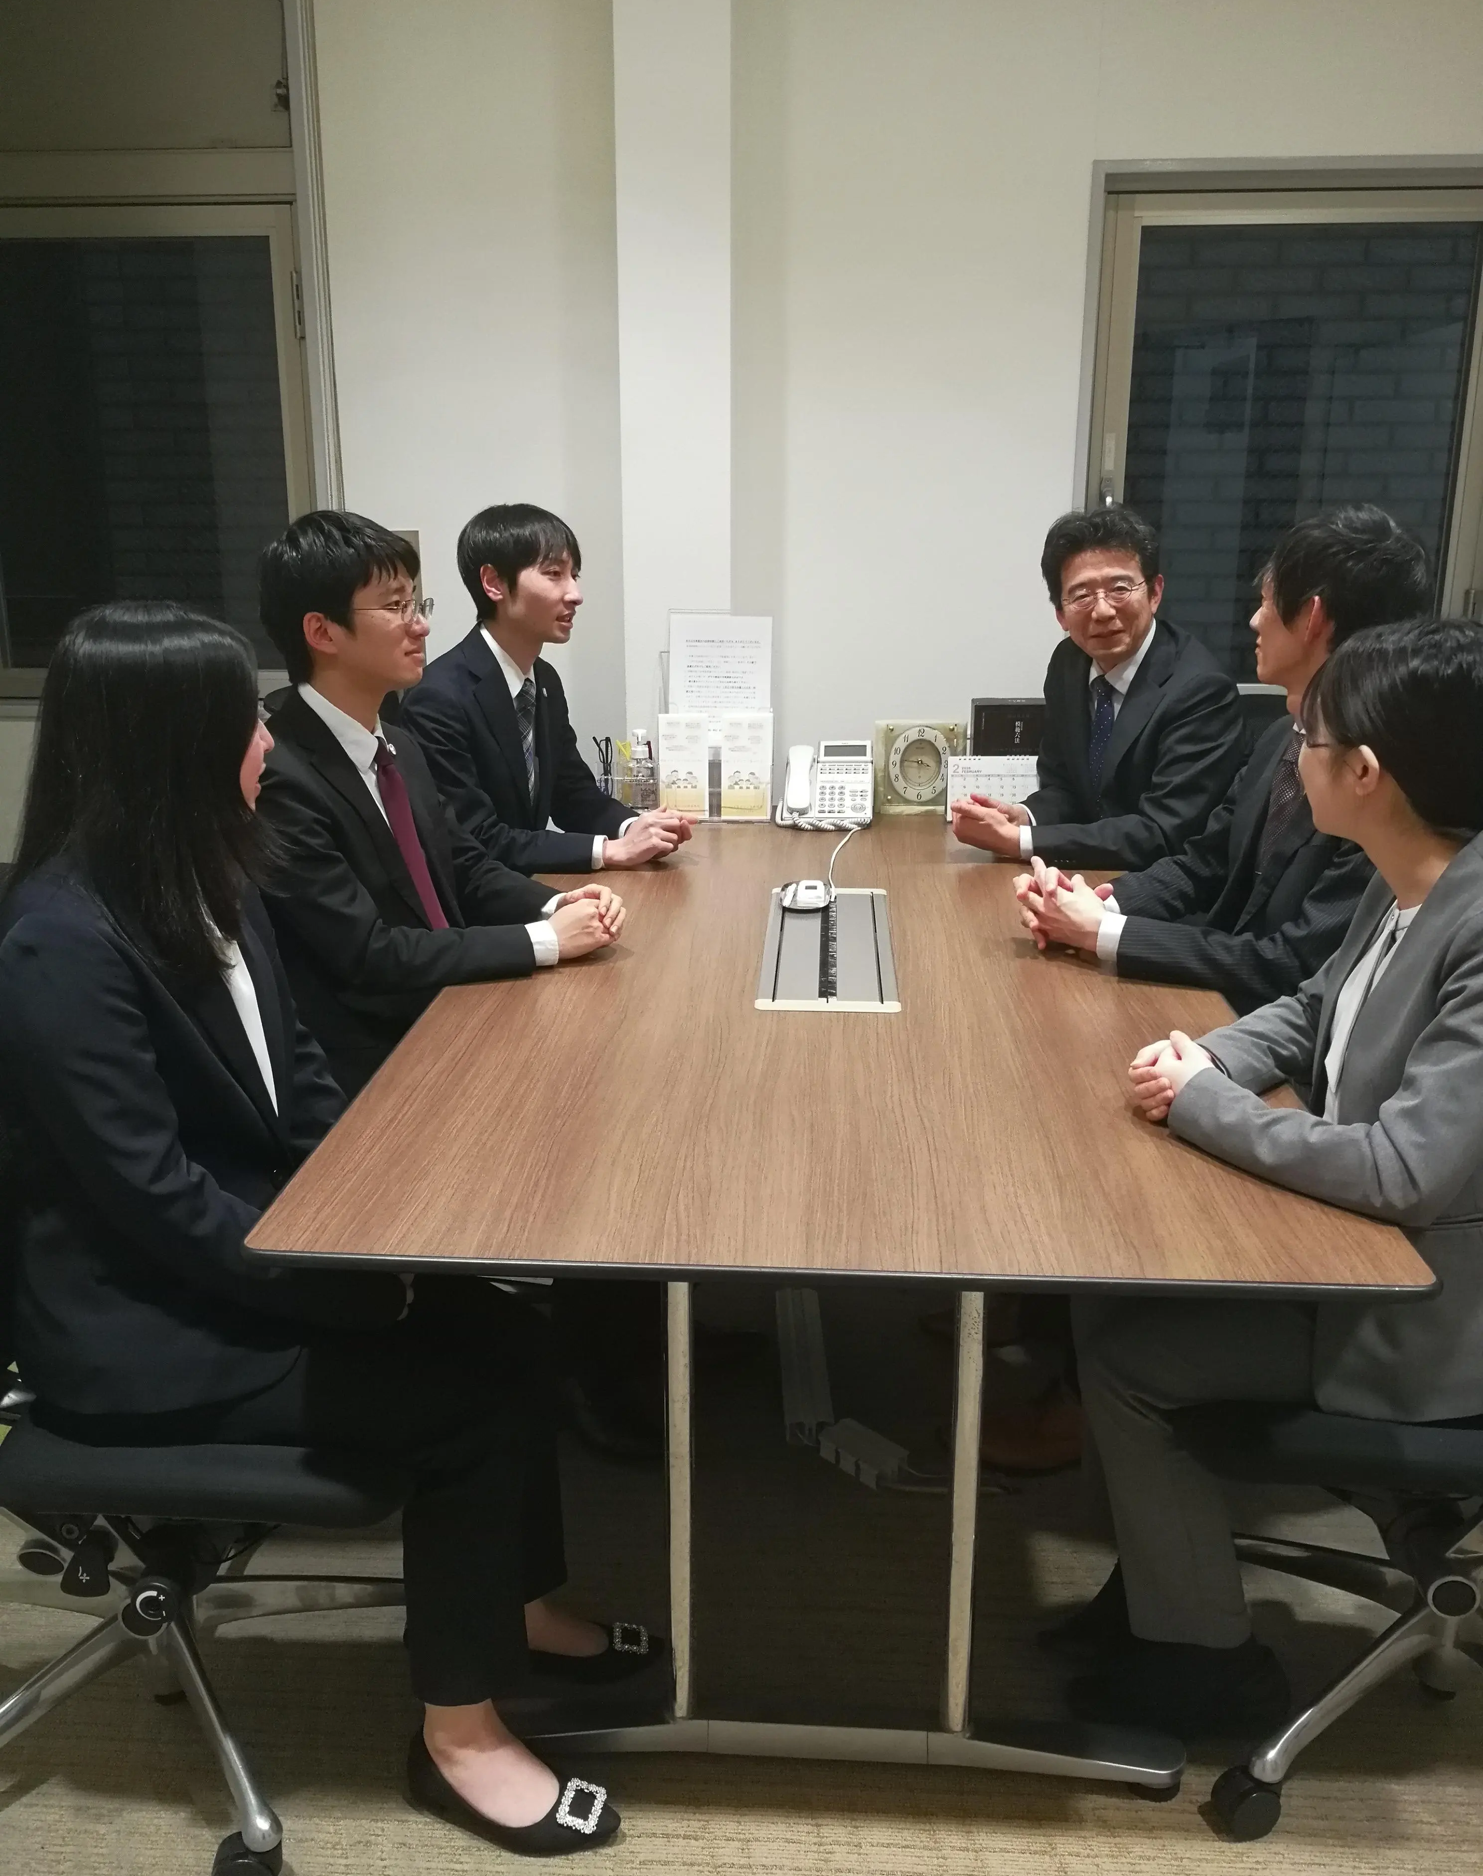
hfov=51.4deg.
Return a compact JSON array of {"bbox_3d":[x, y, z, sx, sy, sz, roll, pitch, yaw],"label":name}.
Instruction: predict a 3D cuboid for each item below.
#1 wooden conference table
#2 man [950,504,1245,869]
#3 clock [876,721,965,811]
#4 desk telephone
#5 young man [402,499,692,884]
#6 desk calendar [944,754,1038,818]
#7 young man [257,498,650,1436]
[{"bbox_3d":[0.131,0.348,2.395,1.045,0.720,2.060,1,16,3],"label":"wooden conference table"},{"bbox_3d":[0.710,-0.090,2.818,0.680,1.330,0.500,-5,17,-18],"label":"man"},{"bbox_3d":[0.367,-0.354,3.195,0.187,0.188,0.060,1,16,3],"label":"clock"},{"bbox_3d":[0.175,-0.311,3.120,0.188,0.146,0.195,1,16,3],"label":"desk telephone"},{"bbox_3d":[-0.384,-0.106,2.869,0.670,1.330,0.500,3,16,11],"label":"young man"},{"bbox_3d":[0.508,-0.307,3.133,0.182,0.132,0.066,1,16,3],"label":"desk calendar"},{"bbox_3d":[-0.461,0.069,2.257,0.720,1.330,0.500,2,16,6],"label":"young man"}]

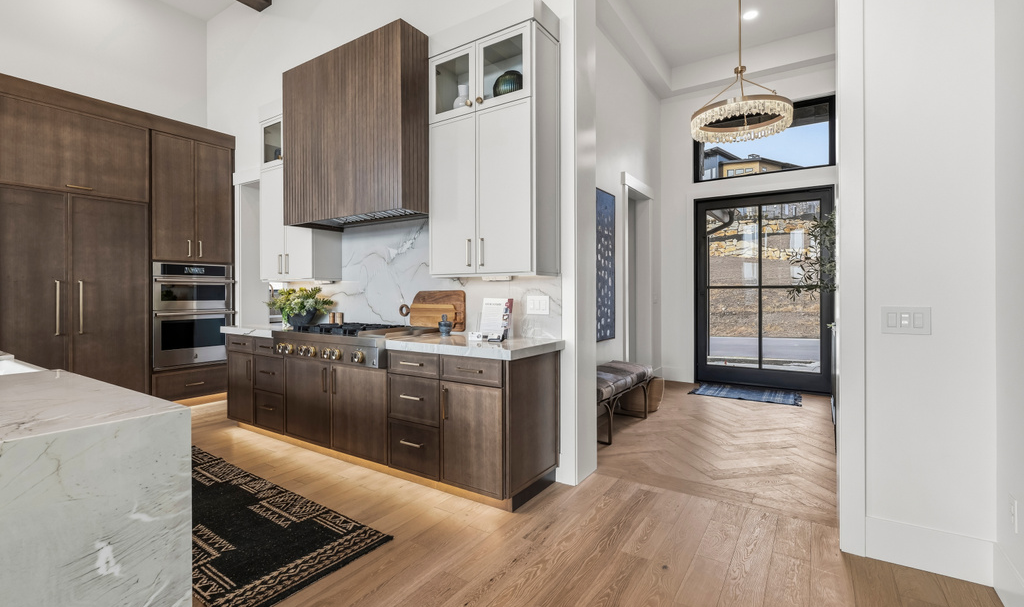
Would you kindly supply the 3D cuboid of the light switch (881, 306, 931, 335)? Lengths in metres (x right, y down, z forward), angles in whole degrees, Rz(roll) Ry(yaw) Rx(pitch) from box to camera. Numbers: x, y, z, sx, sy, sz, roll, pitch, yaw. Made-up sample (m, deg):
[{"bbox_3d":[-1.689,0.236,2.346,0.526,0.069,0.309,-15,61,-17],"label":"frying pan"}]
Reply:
[{"bbox_3d":[1.732,0.076,2.001,0.167,0.119,0.015,1,2,33],"label":"light switch"}]

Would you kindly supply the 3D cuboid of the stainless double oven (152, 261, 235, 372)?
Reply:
[{"bbox_3d":[-3.576,0.124,5.006,0.600,1.093,0.755,1,2,33],"label":"stainless double oven"}]

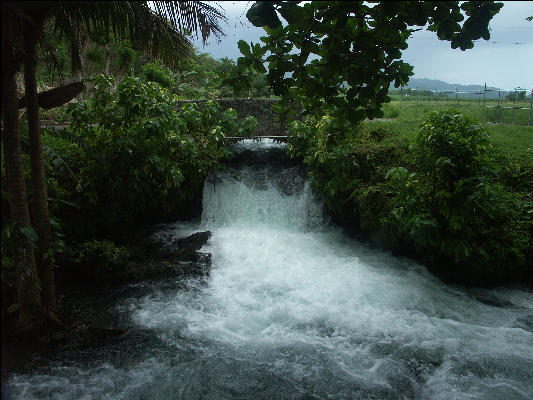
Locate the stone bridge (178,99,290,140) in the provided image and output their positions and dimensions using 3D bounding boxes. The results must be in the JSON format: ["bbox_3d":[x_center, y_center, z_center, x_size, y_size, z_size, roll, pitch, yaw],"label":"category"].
[{"bbox_3d":[-1.070,-2.830,15.160,4.200,1.450,1.900,0,13,0],"label":"stone bridge"}]

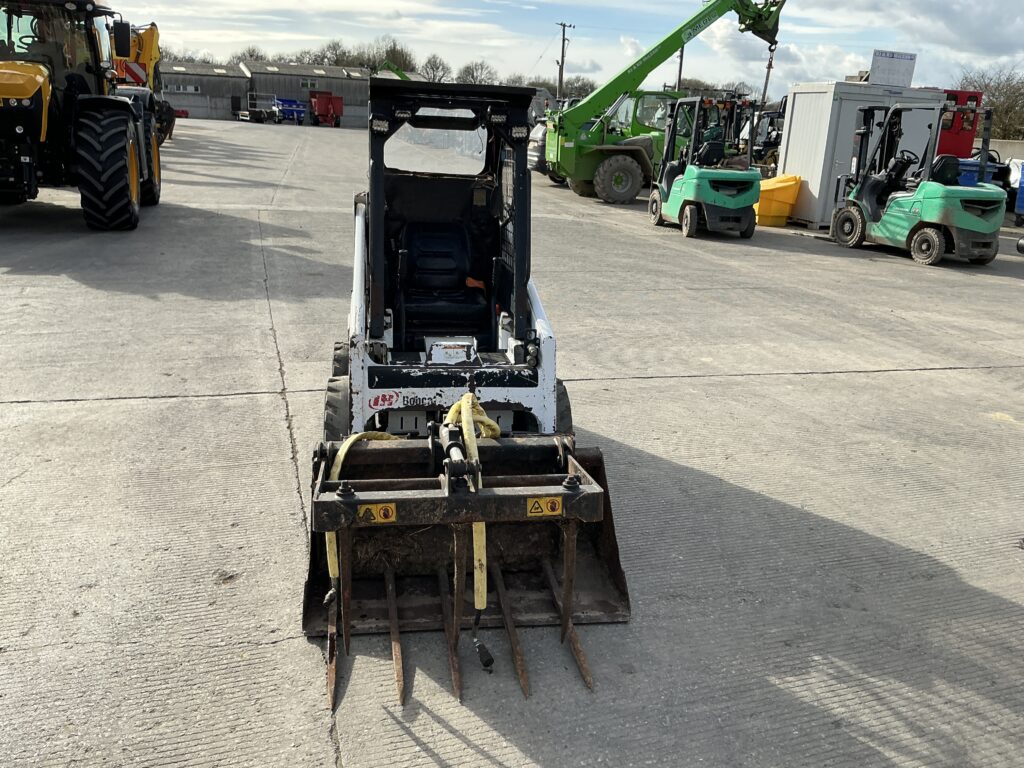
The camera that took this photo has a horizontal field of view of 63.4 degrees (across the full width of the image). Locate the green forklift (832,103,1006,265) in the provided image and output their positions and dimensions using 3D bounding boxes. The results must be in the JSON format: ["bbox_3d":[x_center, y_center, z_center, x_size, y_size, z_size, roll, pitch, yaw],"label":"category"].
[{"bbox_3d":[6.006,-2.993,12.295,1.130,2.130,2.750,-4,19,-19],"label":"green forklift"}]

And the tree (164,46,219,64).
[{"bbox_3d":[-41.264,-38.639,105.879,6.732,8.200,6.732,-4,19,-20],"label":"tree"}]

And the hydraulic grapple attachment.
[{"bbox_3d":[-0.131,0.474,2.799,1.120,0.720,0.940,0,18,-9],"label":"hydraulic grapple attachment"}]

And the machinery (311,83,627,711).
[{"bbox_3d":[-0.249,-0.335,3.530,1.125,1.800,2.830,0,18,-9],"label":"machinery"}]

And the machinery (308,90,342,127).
[{"bbox_3d":[-16.207,-24.223,72.351,2.400,3.100,5.200,-4,19,-22],"label":"machinery"}]

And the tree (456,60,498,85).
[{"bbox_3d":[-4.692,-40.135,115.149,5.880,9.012,5.880,2,18,-3],"label":"tree"}]

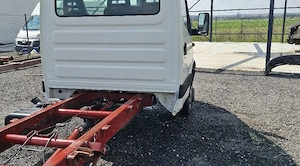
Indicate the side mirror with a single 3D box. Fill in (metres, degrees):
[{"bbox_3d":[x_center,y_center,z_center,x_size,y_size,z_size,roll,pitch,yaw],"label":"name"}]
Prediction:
[{"bbox_3d":[0.785,-0.935,4.198,0.270,0.360,0.140,4,15,22],"label":"side mirror"}]

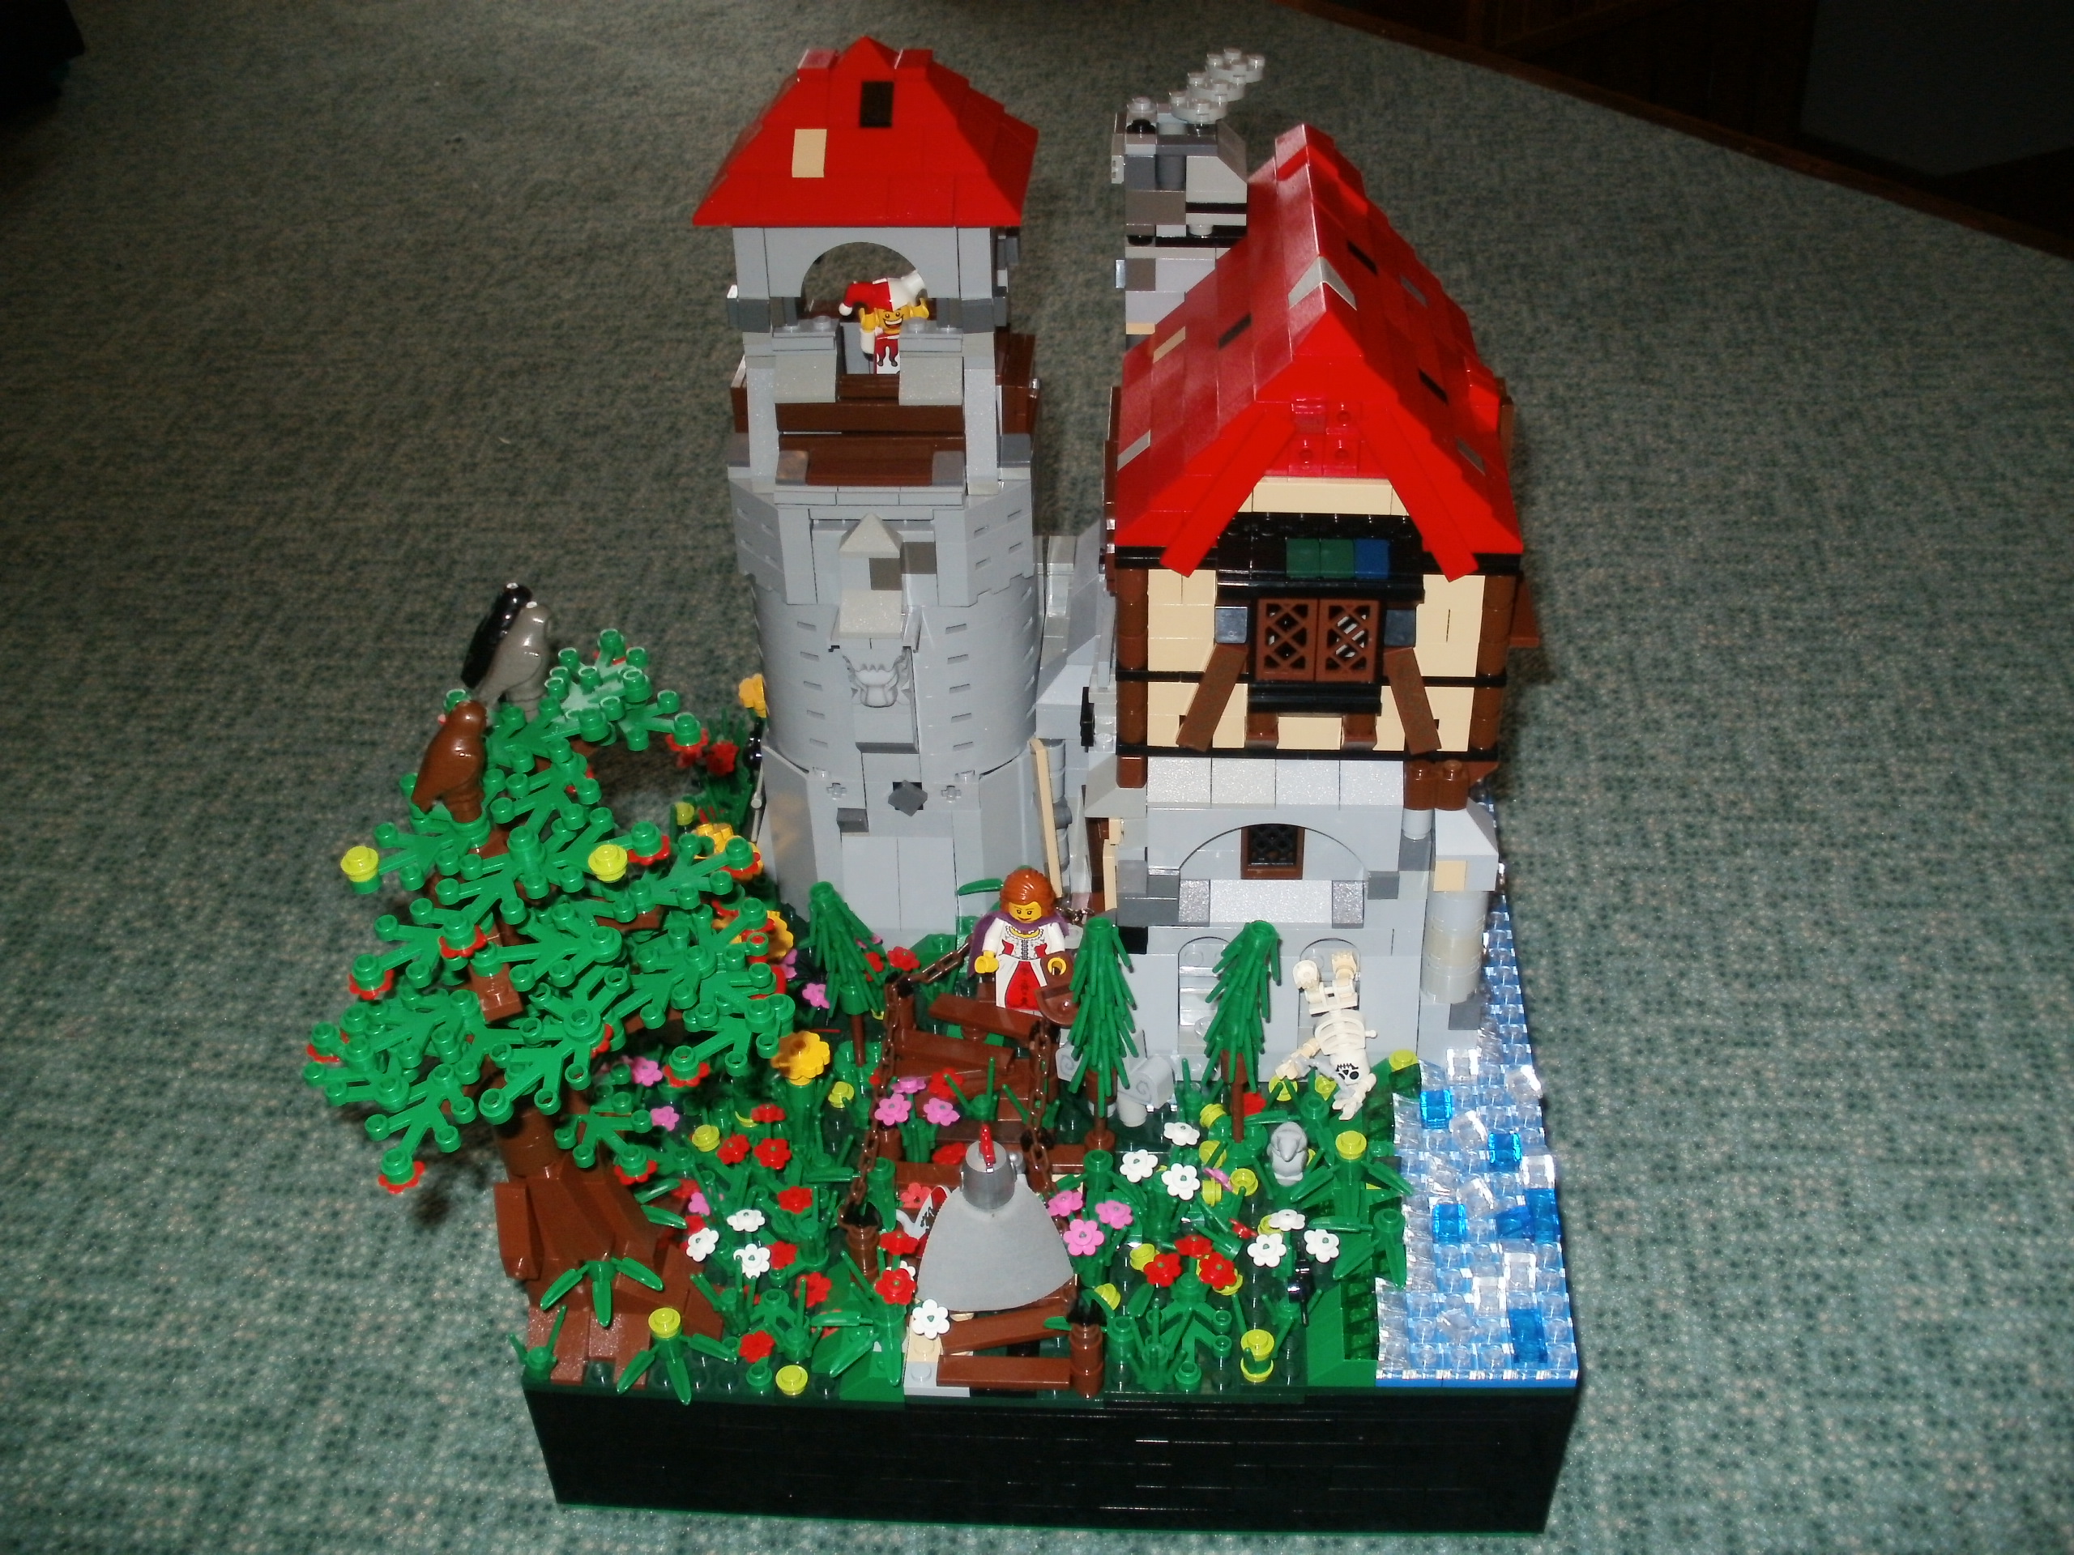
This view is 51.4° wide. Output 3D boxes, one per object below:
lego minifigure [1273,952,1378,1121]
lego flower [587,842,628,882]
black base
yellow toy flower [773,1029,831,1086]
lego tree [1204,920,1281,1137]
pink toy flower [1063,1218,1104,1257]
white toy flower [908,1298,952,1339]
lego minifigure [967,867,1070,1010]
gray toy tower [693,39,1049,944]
[{"bbox_3d":[0.078,0.070,0.580,0.027,0.043,0.021,-10,12,8],"label":"lego minifigure"},{"bbox_3d":[-0.089,0.018,0.449,0.008,0.005,0.008,-2,47,6],"label":"lego flower"},{"bbox_3d":[0.009,0.096,0.633,0.256,0.057,0.256,0,36,4],"label":"black base"},{"bbox_3d":[-0.064,0.076,0.586,0.016,0.006,0.016,0,36,4],"label":"yellow toy flower"},{"bbox_3d":[0.053,0.065,0.555,0.021,0.074,0.021,0,36,4],"label":"lego tree"},{"bbox_3d":[0.011,0.112,0.523,0.009,0.004,0.009,-1,56,1],"label":"pink toy flower"},{"bbox_3d":[-0.025,0.128,0.509,0.009,0.004,0.009,1,69,-2],"label":"white toy flower"},{"bbox_3d":[-0.005,0.045,0.598,0.027,0.043,0.020,0,36,4],"label":"lego minifigure"},{"bbox_3d":[-0.040,-0.078,0.601,0.083,0.260,0.083,0,36,4],"label":"gray toy tower"}]

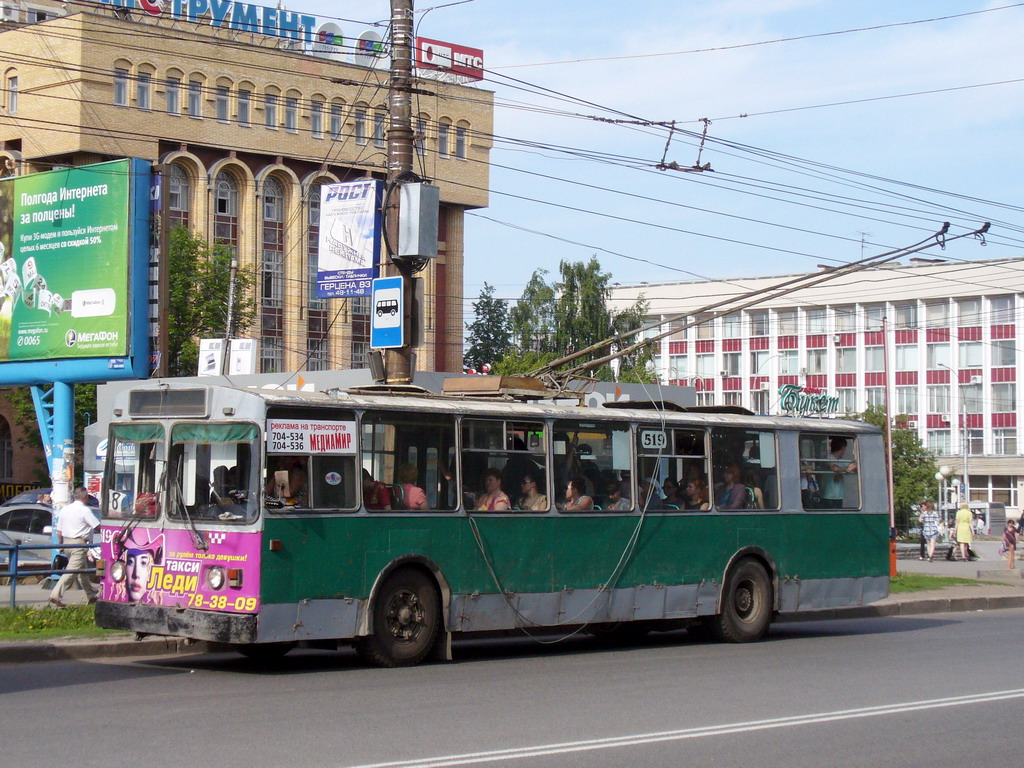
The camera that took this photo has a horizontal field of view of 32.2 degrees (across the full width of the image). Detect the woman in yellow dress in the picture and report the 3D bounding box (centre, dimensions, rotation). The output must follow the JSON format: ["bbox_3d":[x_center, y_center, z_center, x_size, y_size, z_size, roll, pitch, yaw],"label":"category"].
[{"bbox_3d":[12.314,4.041,48.300,0.520,1.620,0.400,0,-3,14],"label":"woman in yellow dress"}]

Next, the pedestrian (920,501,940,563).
[{"bbox_3d":[11.232,3.956,47.600,0.520,1.640,0.420,0,-3,12],"label":"pedestrian"}]

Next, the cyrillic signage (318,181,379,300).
[{"bbox_3d":[-2.428,-2.173,26.600,1.190,1.740,0.180,-2,-4,43],"label":"cyrillic signage"}]

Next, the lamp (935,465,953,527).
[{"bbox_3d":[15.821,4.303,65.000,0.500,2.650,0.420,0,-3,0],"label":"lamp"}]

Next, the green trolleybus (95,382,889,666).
[{"bbox_3d":[0.537,1.651,21.895,2.520,3.050,11.780,-2,-4,43],"label":"green trolleybus"}]

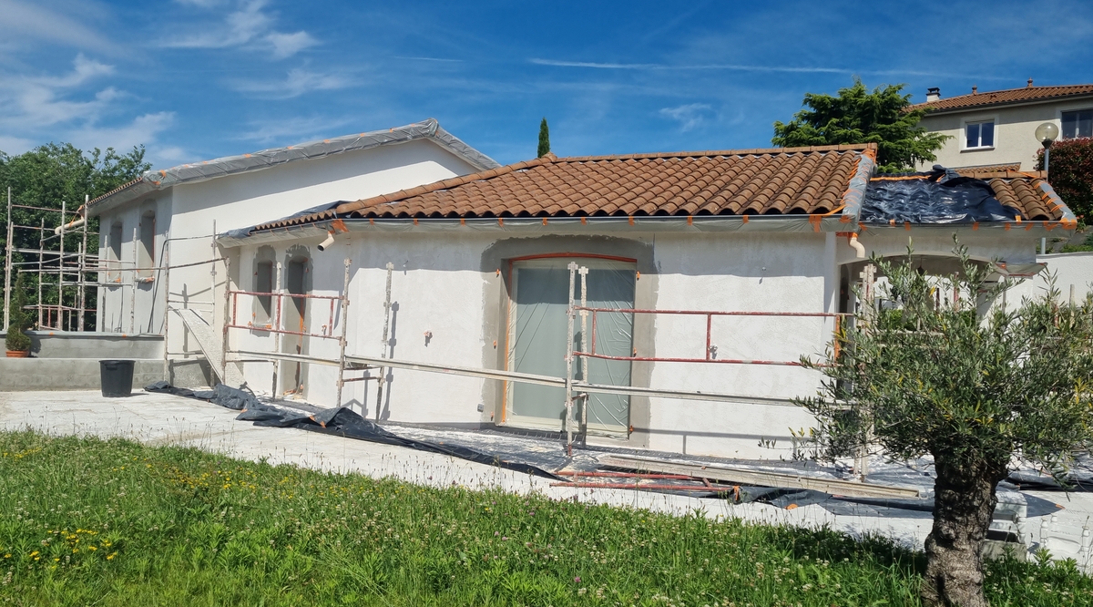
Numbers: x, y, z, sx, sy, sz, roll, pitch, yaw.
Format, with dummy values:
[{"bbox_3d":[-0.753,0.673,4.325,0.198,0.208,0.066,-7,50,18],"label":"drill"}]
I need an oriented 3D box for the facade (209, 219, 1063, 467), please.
[{"bbox_3d":[-0.411,0.347,11.665,12.400,2.660,2.400,2,-1,22],"label":"facade"}]

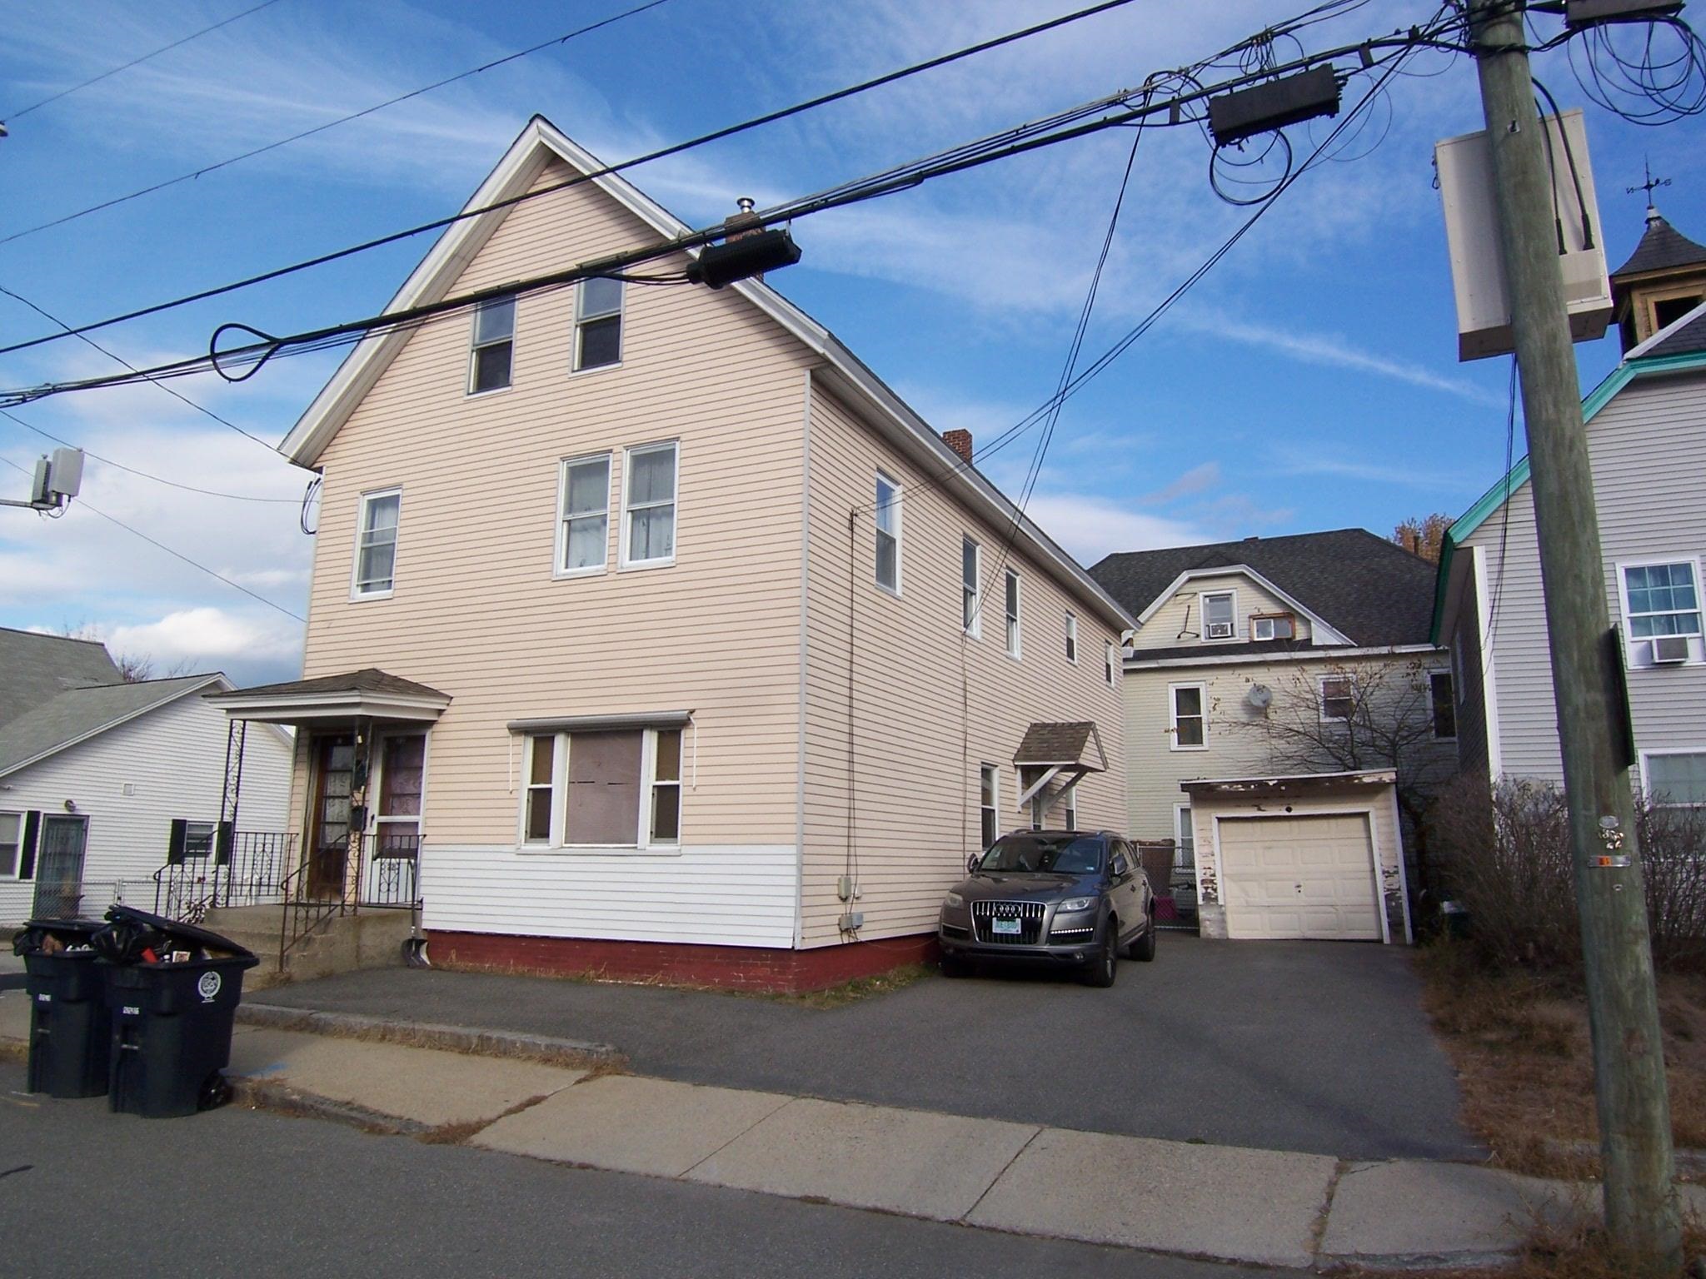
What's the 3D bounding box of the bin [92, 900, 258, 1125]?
[{"bbox_3d":[-4.548,2.467,7.633,0.640,1.230,0.760,-5,-12,25],"label":"bin"}]

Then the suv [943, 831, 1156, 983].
[{"bbox_3d":[2.505,3.202,14.082,1.985,1.720,5.050,-4,-12,21],"label":"suv"}]

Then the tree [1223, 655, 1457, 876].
[{"bbox_3d":[9.363,2.954,21.973,4.200,5.150,4.000,-5,-12,25],"label":"tree"}]

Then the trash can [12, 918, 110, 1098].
[{"bbox_3d":[-5.476,2.609,8.157,0.640,1.130,0.760,-5,-12,25],"label":"trash can"}]

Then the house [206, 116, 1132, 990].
[{"bbox_3d":[-0.843,-0.317,20.134,8.350,10.880,17.000,-5,-12,25],"label":"house"}]

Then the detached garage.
[{"bbox_3d":[8.401,4.103,21.192,3.420,2.750,5.600,-5,-12,25],"label":"detached garage"}]

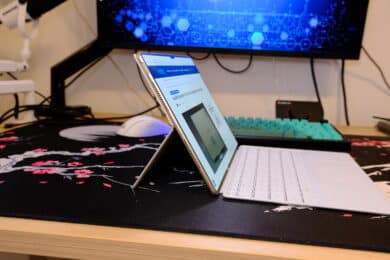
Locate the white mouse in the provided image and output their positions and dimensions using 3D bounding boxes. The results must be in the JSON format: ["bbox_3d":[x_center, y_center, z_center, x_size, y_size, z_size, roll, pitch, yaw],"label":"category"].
[{"bbox_3d":[-0.111,-0.011,0.803,0.124,0.040,0.065,-6,14,-37],"label":"white mouse"}]

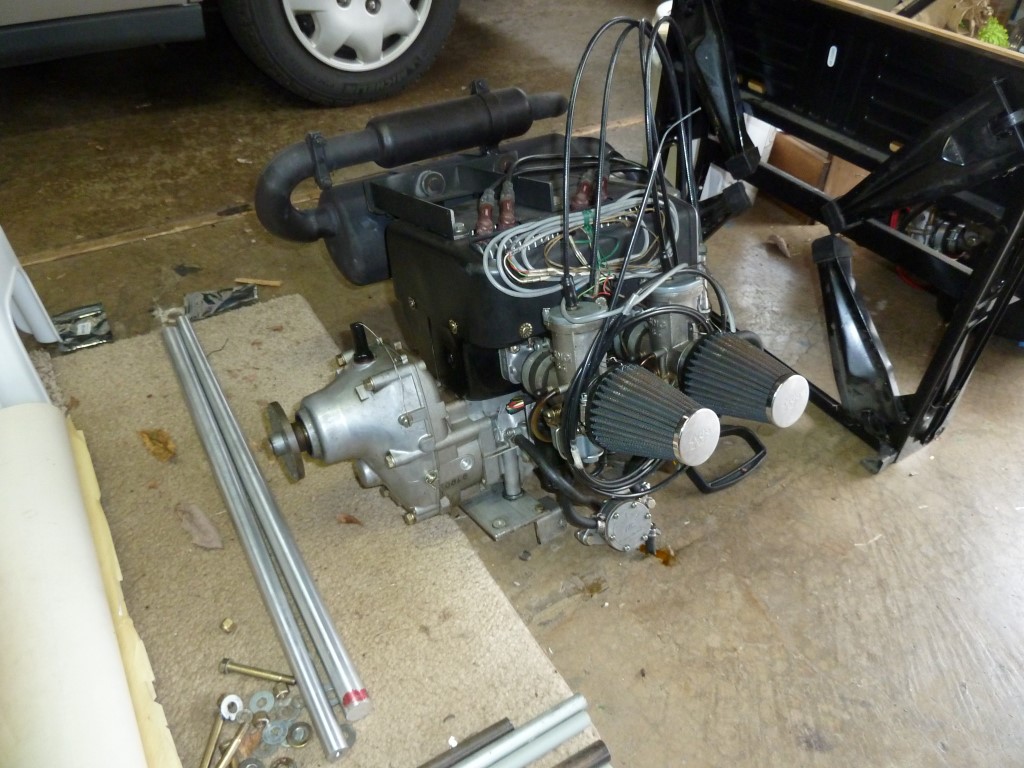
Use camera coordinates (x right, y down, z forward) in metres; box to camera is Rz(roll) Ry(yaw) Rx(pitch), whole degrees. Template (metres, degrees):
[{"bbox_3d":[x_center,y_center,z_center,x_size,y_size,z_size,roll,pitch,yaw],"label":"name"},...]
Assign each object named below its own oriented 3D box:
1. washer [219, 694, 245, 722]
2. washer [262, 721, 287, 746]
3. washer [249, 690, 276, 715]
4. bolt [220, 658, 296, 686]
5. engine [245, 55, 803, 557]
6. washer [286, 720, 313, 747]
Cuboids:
[{"bbox_3d":[-0.267,0.309,0.705,0.022,0.003,0.022,9,49,-11],"label":"washer"},{"bbox_3d":[-0.222,0.327,0.694,0.023,0.002,0.023,0,42,0],"label":"washer"},{"bbox_3d":[-0.241,0.309,0.716,0.023,0.002,0.023,0,42,0],"label":"washer"},{"bbox_3d":[-0.251,0.288,0.733,0.077,0.015,0.015,8,43,7],"label":"bolt"},{"bbox_3d":[0.005,-0.090,0.879,0.611,0.453,0.576,-18,29,-27],"label":"engine"},{"bbox_3d":[-0.199,0.328,0.691,0.024,0.004,0.024,0,42,0],"label":"washer"}]

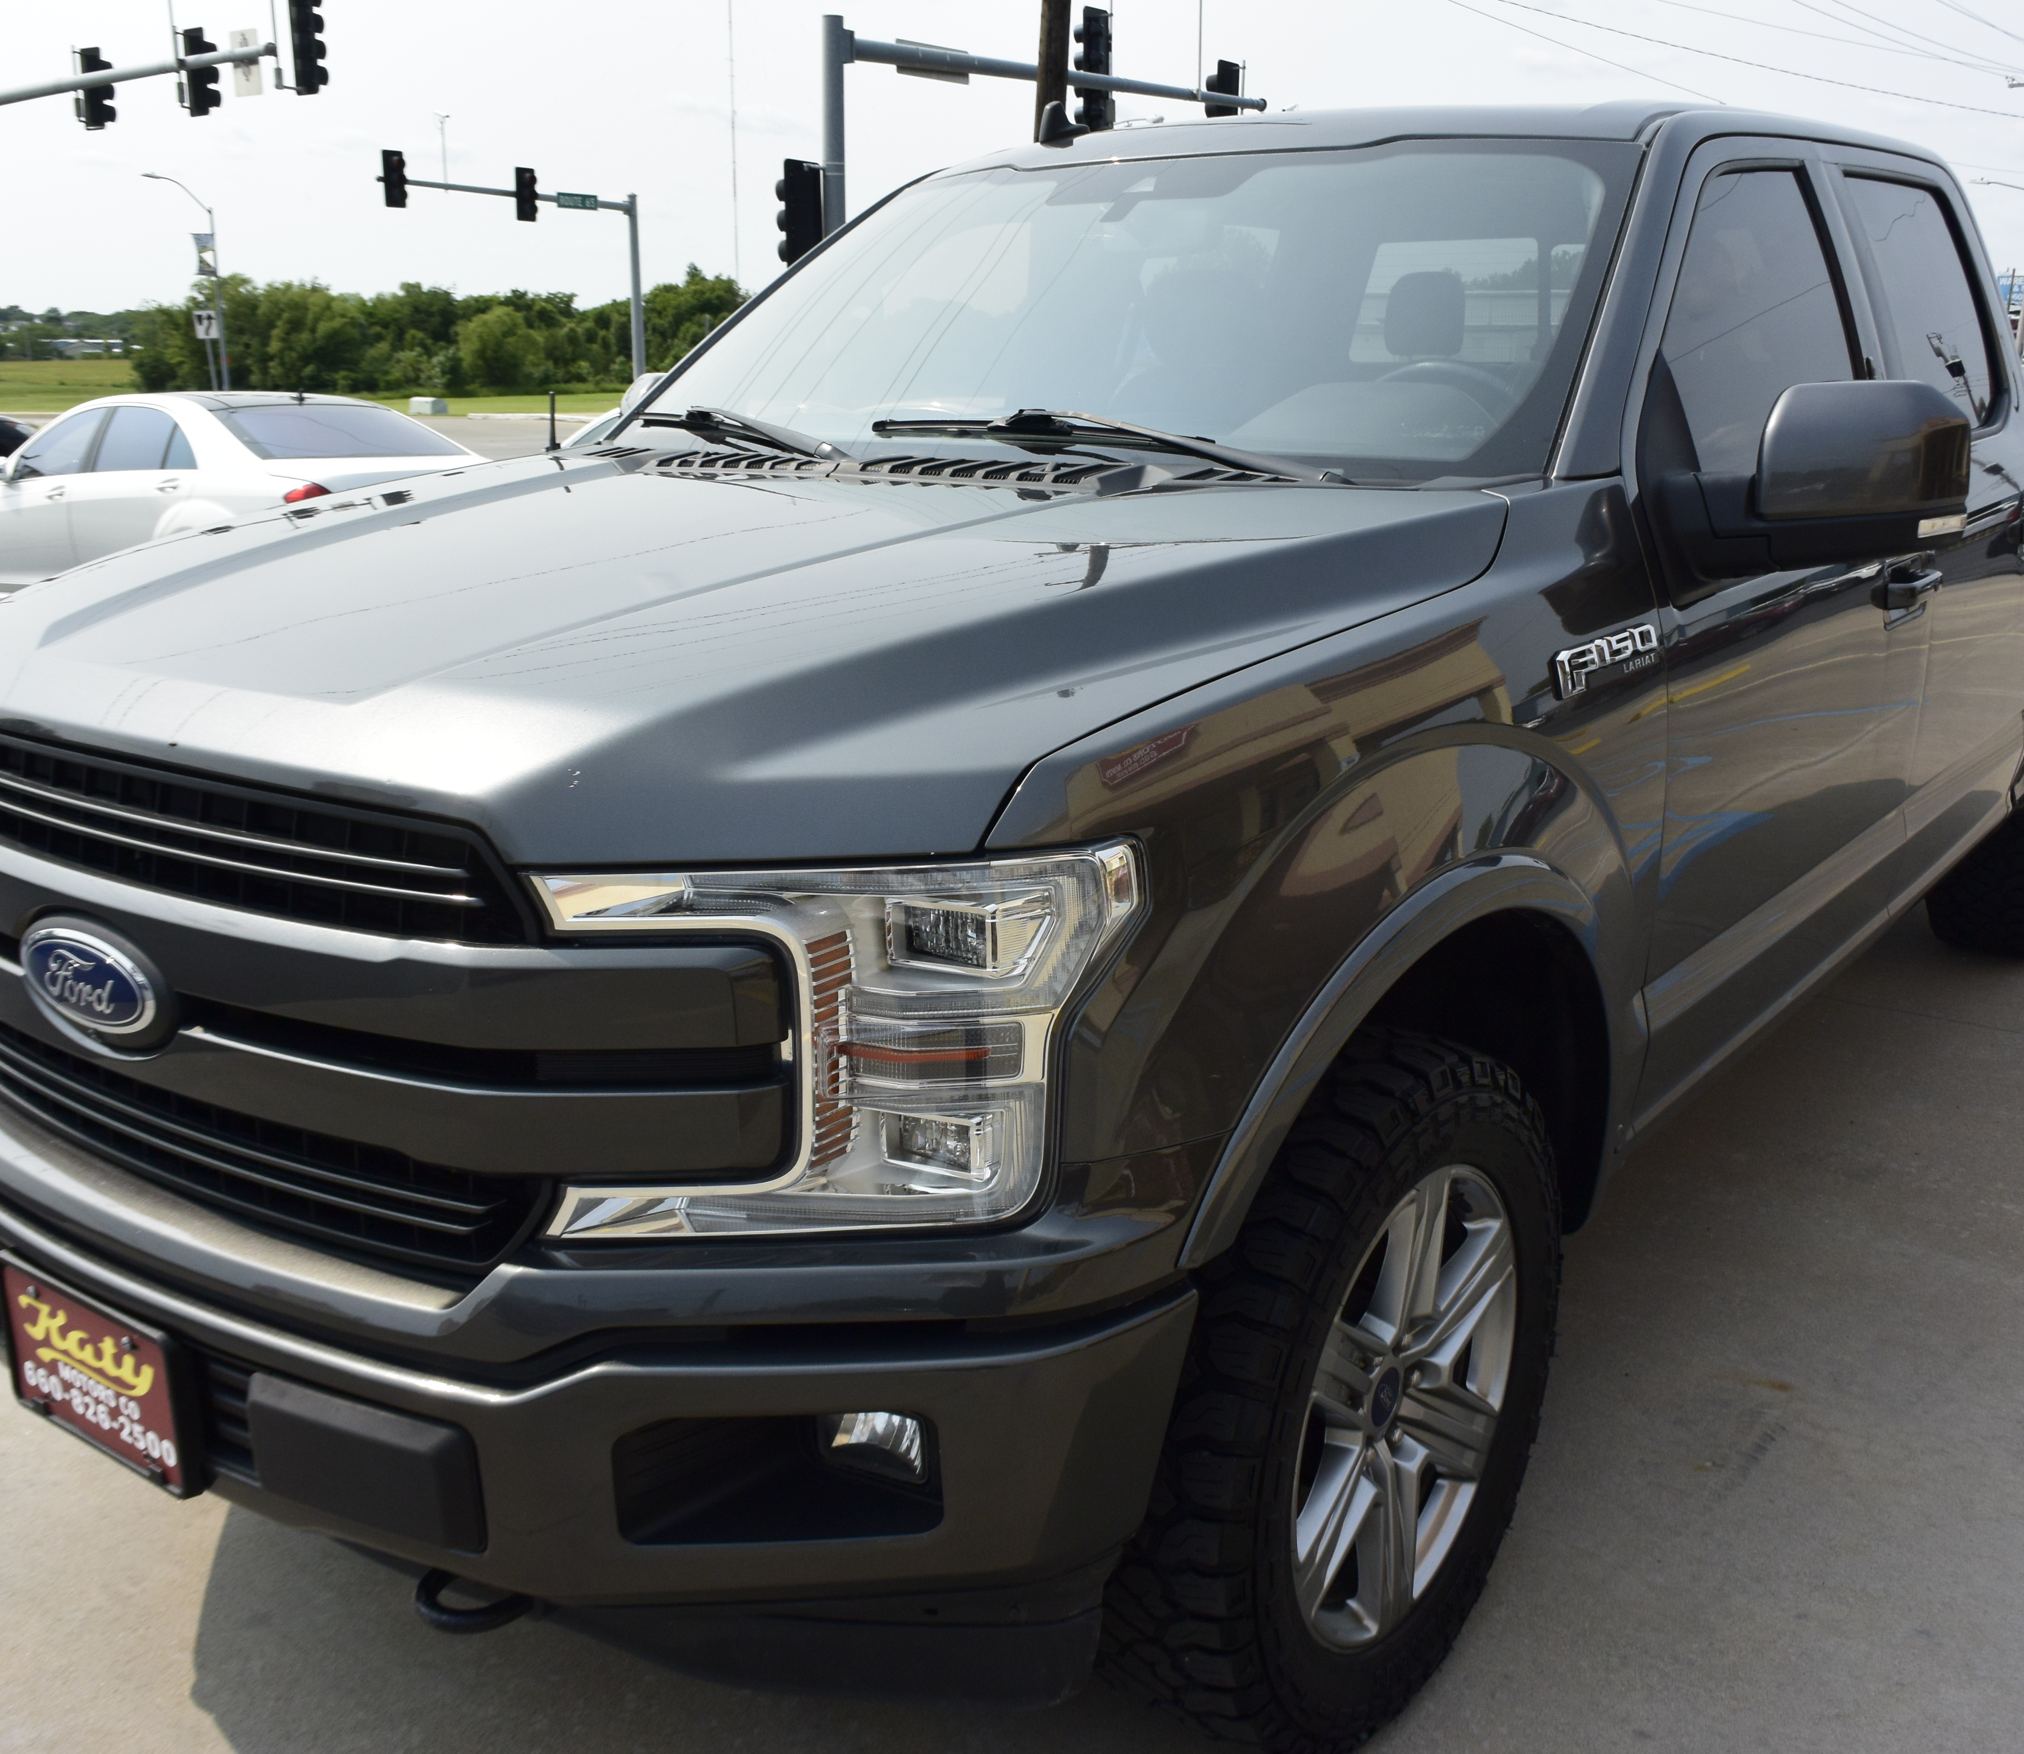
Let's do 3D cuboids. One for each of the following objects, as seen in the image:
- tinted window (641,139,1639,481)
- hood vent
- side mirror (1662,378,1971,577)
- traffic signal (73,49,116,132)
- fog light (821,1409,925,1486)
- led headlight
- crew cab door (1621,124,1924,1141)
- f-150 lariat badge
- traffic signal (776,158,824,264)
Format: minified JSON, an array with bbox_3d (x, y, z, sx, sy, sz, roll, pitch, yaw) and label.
[{"bbox_3d":[0.153,-0.906,3.041,1.670,0.115,0.875,11,52,36],"label":"tinted window"},{"bbox_3d":[-0.165,-0.539,2.623,0.850,0.050,0.165,12,19,36],"label":"hood vent"},{"bbox_3d":[1.041,-0.508,2.526,0.330,0.250,0.230,11,19,36],"label":"side mirror"},{"bbox_3d":[-15.503,-13.373,33.529,0.520,1.270,0.420,12,19,36],"label":"traffic signal"},{"bbox_3d":[-0.122,0.500,1.731,0.100,0.075,0.075,11,19,36],"label":"fog light"},{"bbox_3d":[-0.150,0.140,1.651,0.410,0.350,0.350,12,19,36],"label":"led headlight"},{"bbox_3d":[1.116,-0.445,3.070,0.300,1.340,1.360,11,19,36],"label":"crew cab door"},{"bbox_3d":[0.712,-0.264,2.337,0.015,0.065,0.340,11,19,36],"label":"f-150 lariat badge"},{"bbox_3d":[-2.643,-8.211,24.523,0.420,1.280,0.520,15,21,42],"label":"traffic signal"}]

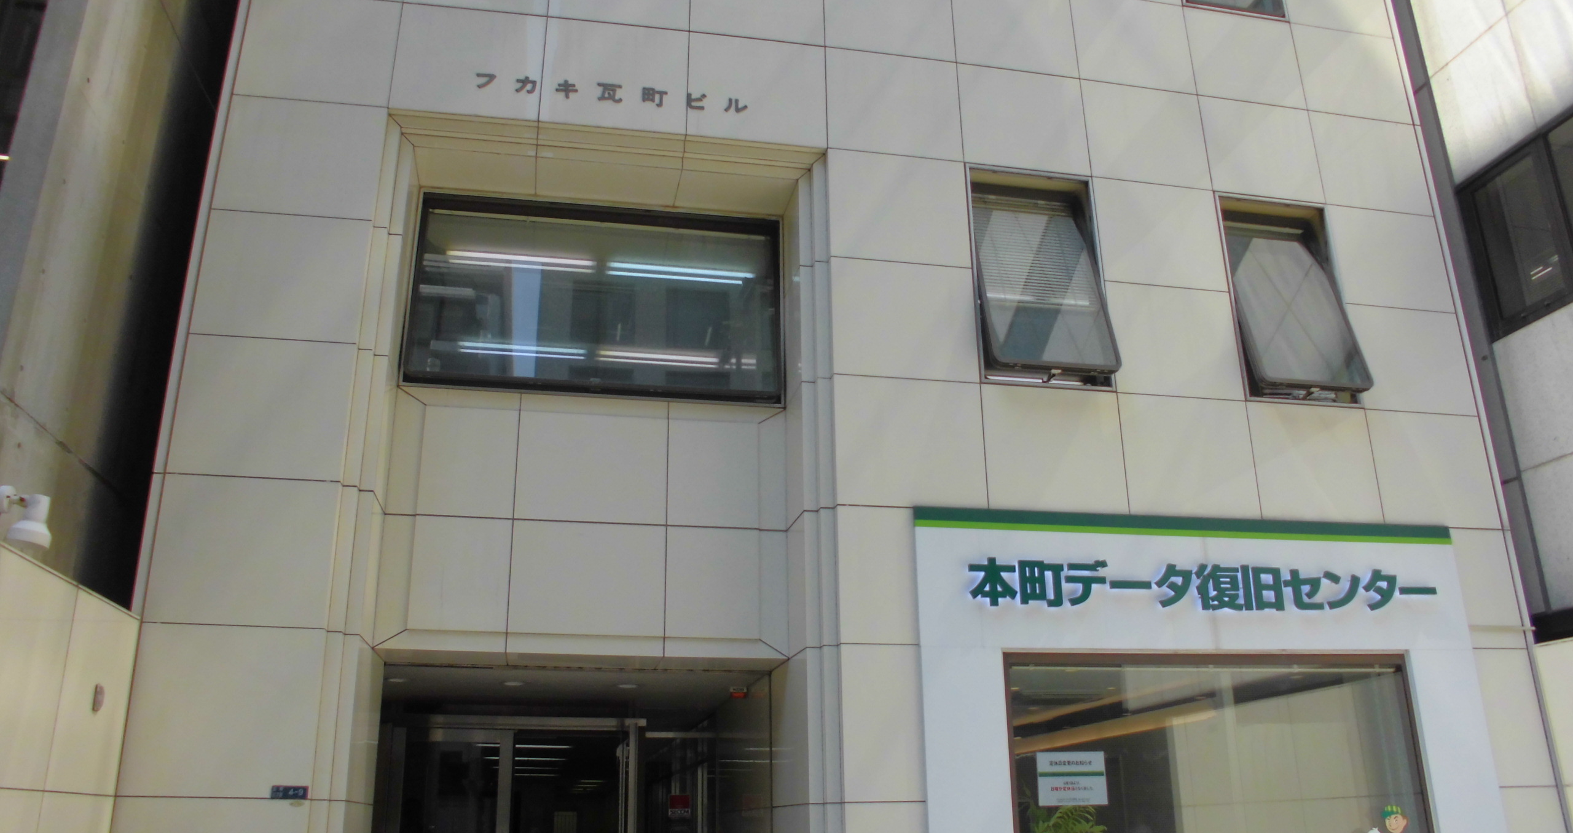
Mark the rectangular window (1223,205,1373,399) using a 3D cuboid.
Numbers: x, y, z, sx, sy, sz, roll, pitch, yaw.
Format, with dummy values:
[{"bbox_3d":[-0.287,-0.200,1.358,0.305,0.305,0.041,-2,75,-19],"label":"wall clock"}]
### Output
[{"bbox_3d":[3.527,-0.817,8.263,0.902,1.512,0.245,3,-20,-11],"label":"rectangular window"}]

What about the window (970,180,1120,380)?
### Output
[{"bbox_3d":[1.684,-0.926,7.897,0.915,1.512,0.245,3,-20,-11],"label":"window"}]

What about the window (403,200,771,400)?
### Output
[{"bbox_3d":[-1.256,-0.798,8.040,2.500,1.412,0.119,3,-20,-11],"label":"window"}]

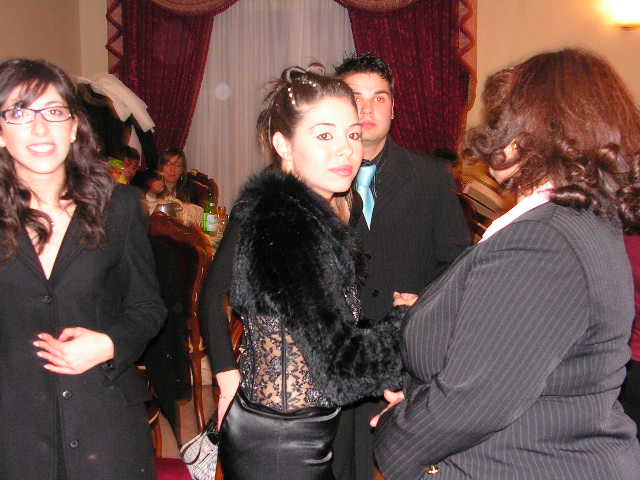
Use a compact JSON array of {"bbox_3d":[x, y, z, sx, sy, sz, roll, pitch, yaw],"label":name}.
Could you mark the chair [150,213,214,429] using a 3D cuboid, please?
[{"bbox_3d":[-0.818,0.379,4.202,0.500,1.070,0.560,-3,9,-18],"label":"chair"}]

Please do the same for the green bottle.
[{"bbox_3d":[-0.688,-0.170,5.350,0.080,0.275,0.080,-1,9,0],"label":"green bottle"}]

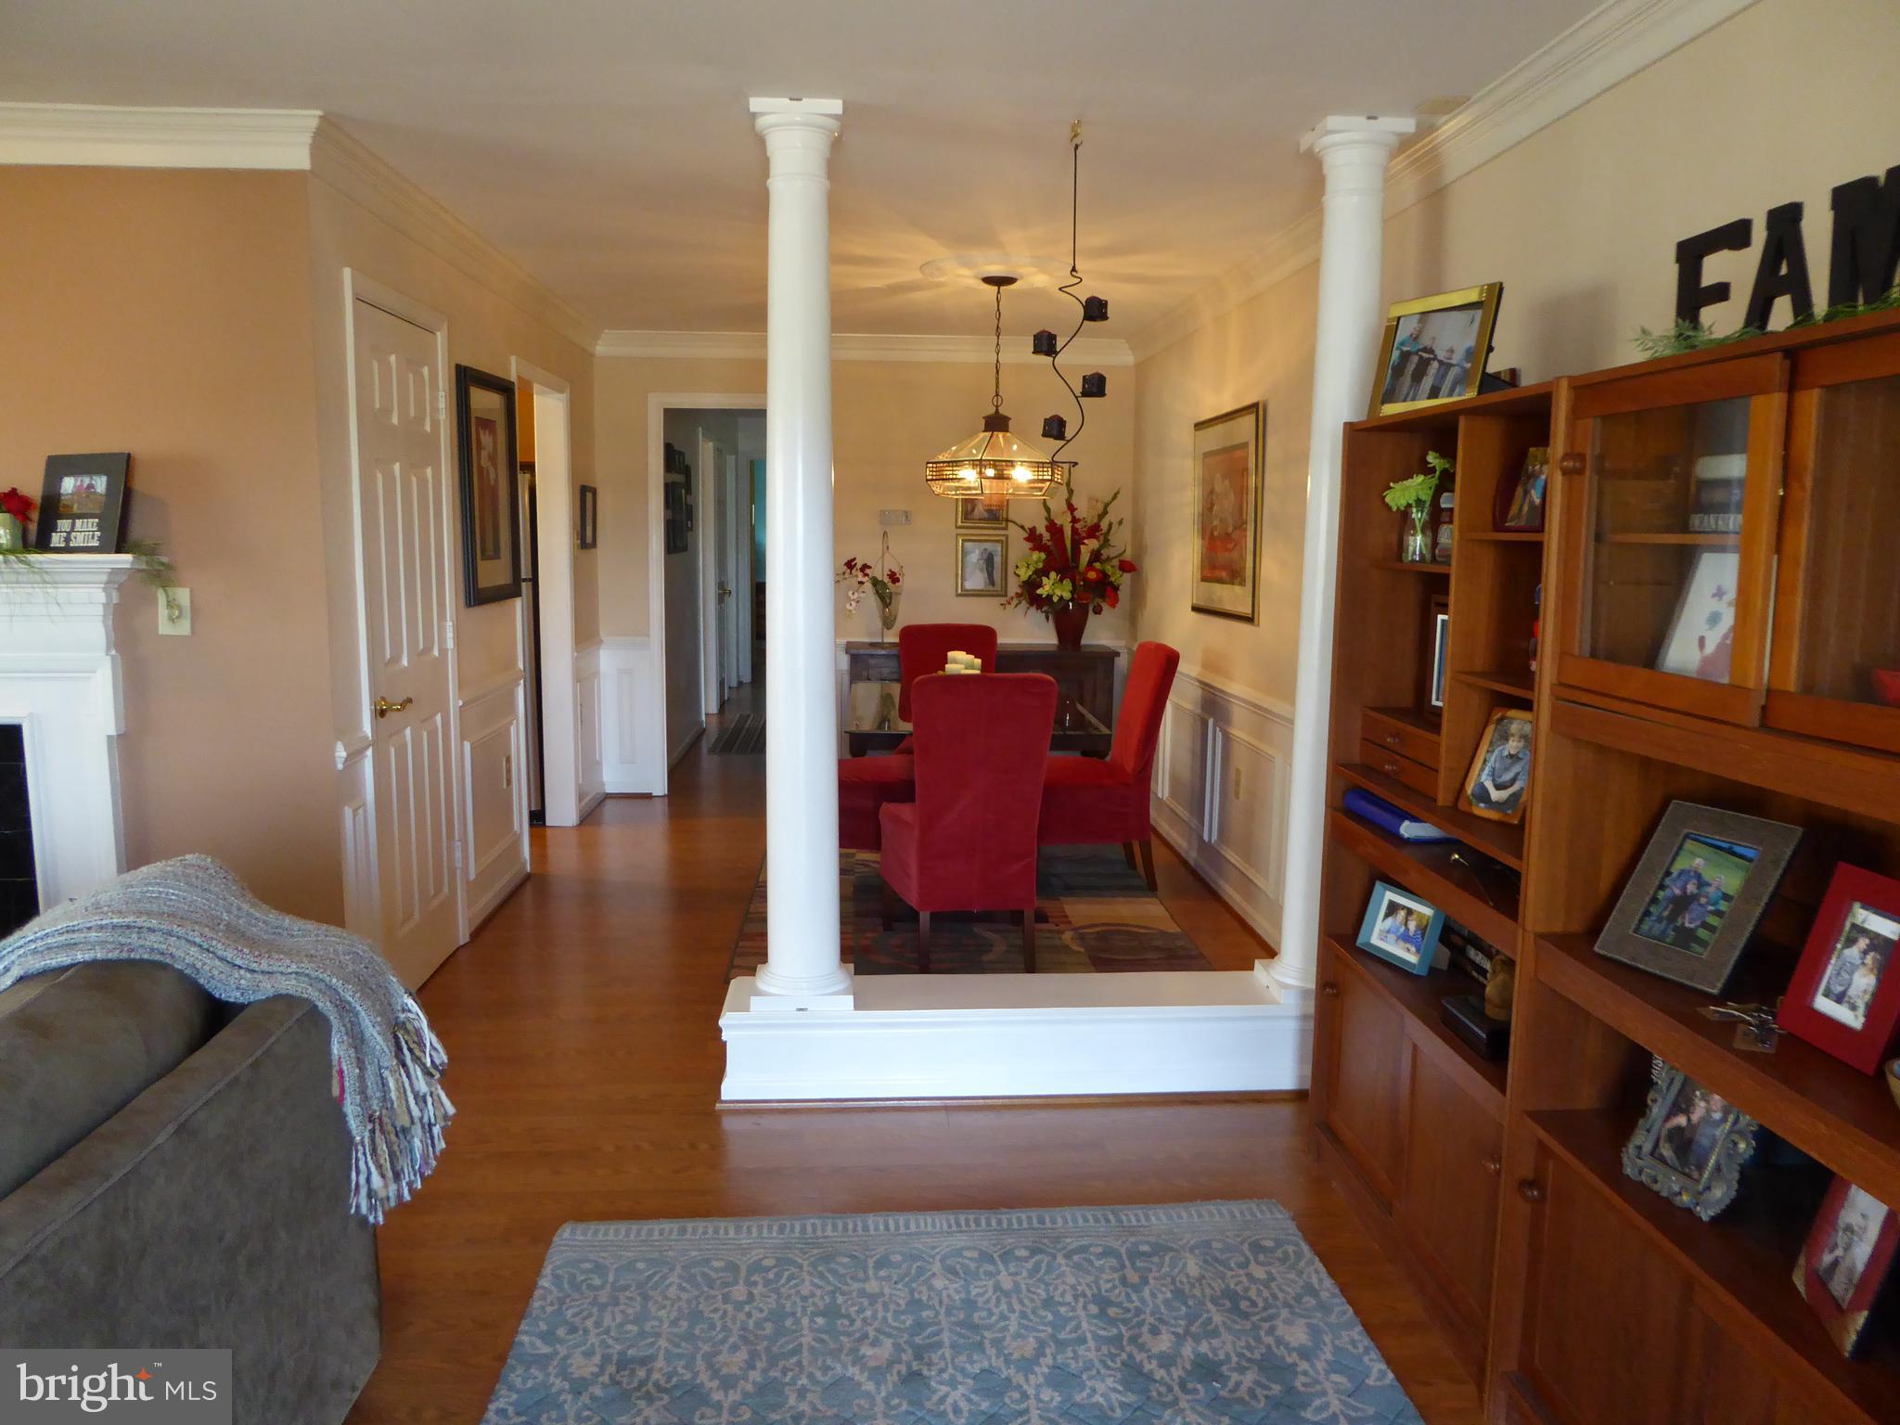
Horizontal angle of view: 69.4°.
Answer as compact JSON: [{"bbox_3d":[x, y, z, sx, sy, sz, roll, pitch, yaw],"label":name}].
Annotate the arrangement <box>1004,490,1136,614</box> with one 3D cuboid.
[{"bbox_3d":[0.624,-0.842,7.130,0.660,0.650,0.450,0,8,-4],"label":"arrangement"}]

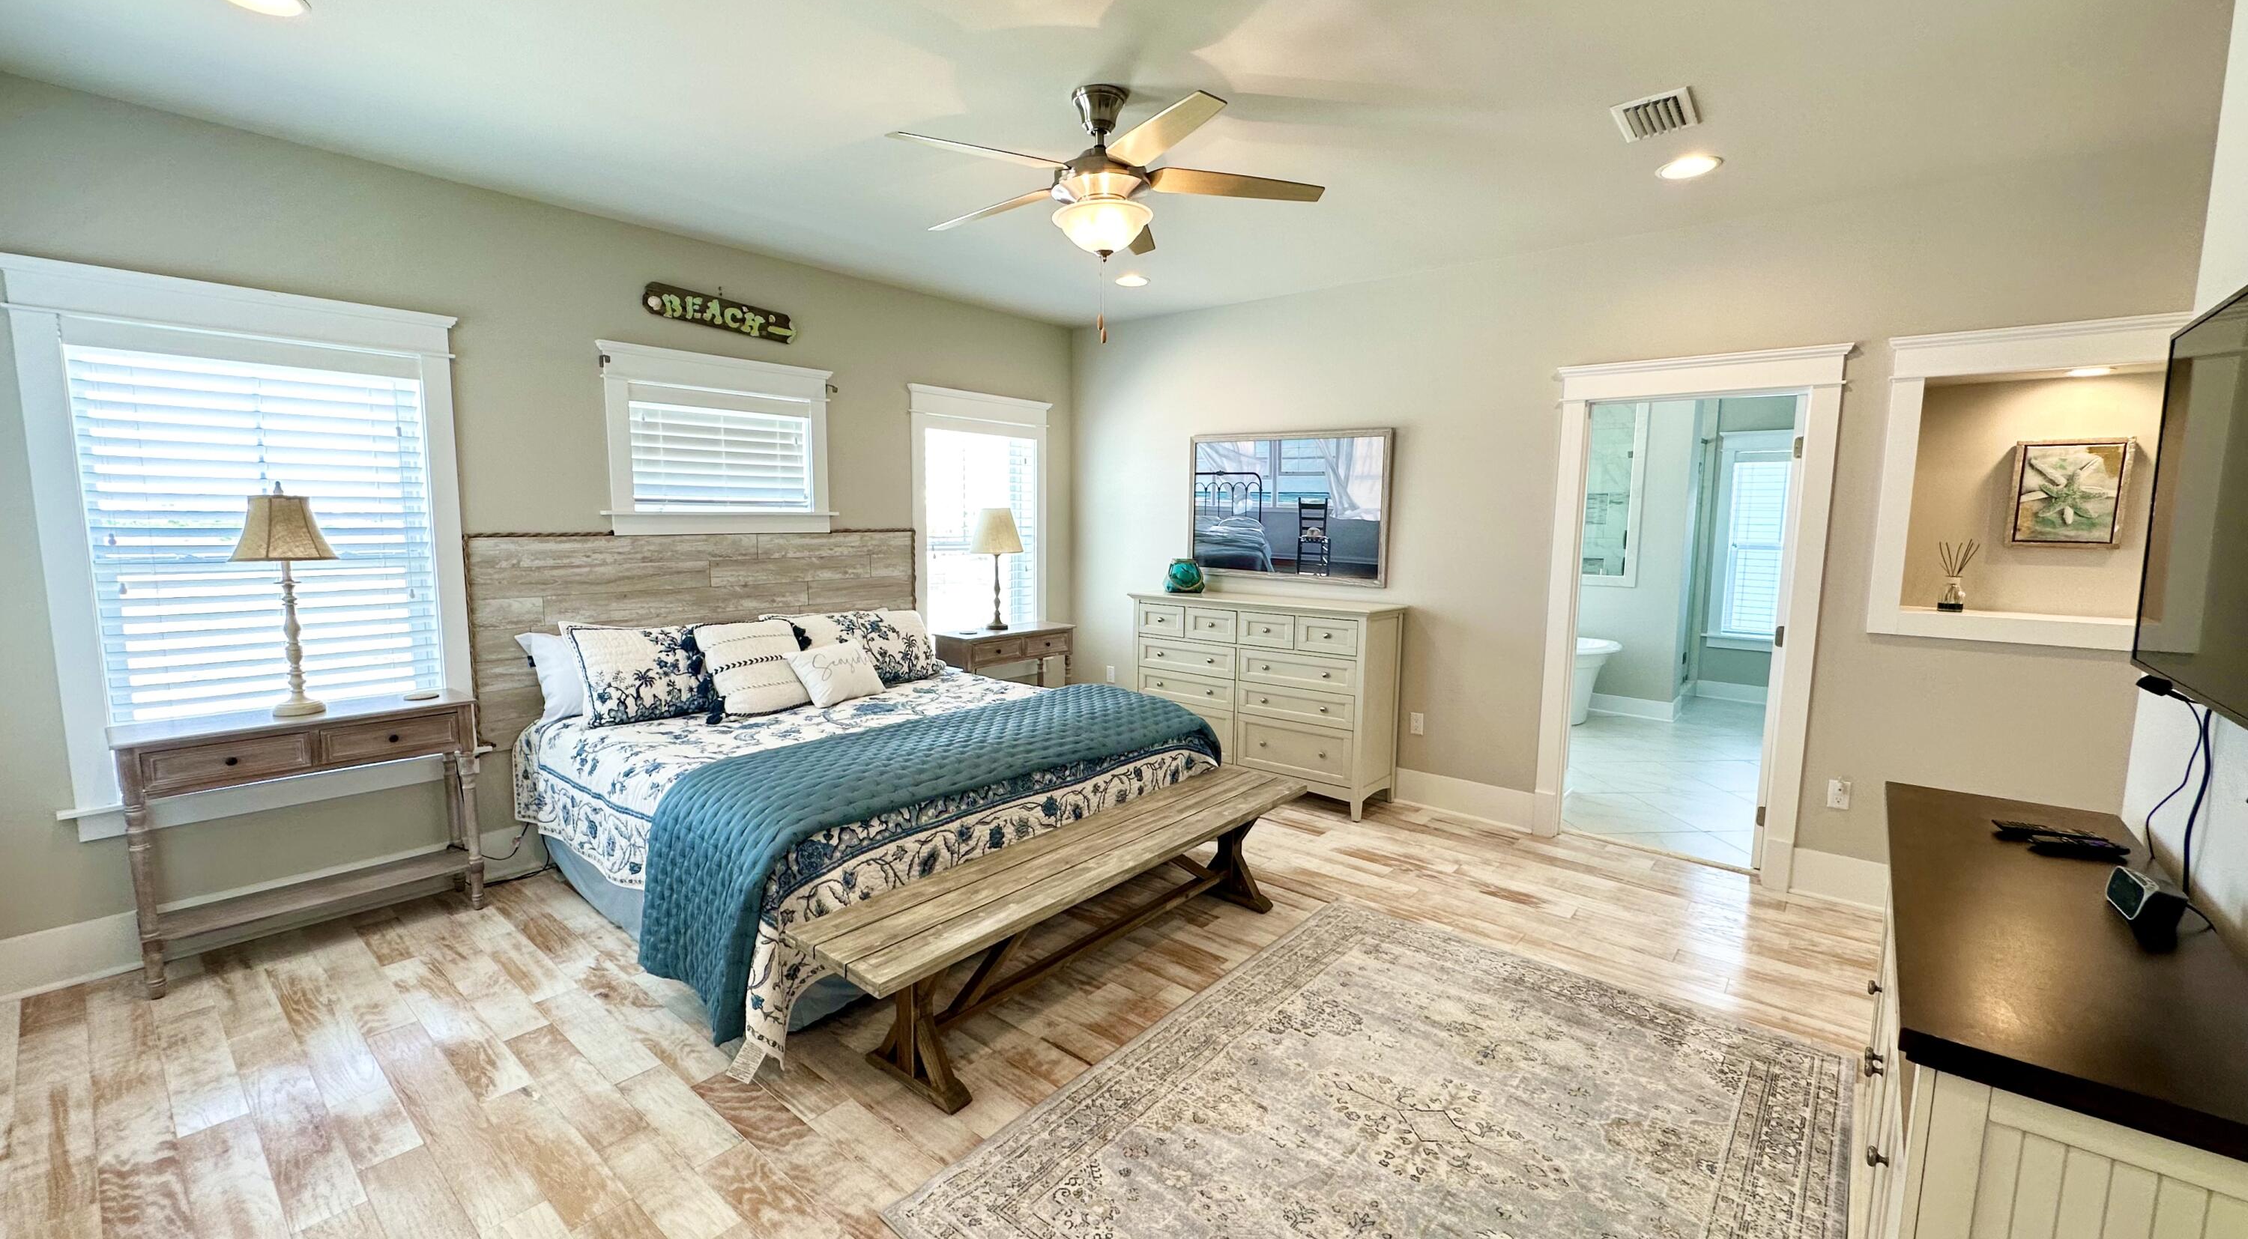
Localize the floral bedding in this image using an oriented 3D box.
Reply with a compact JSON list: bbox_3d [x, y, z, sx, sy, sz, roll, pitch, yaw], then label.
[{"bbox_3d":[-1.004,0.706,3.816,2.050,0.635,2.170,6,9,39],"label":"floral bedding"}]

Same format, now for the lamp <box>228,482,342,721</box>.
[{"bbox_3d":[-2.846,-0.065,3.102,0.280,0.780,0.280,6,9,40],"label":"lamp"}]

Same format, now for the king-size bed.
[{"bbox_3d":[-1.084,0.365,3.786,2.185,1.405,2.145,6,9,40],"label":"king-size bed"}]

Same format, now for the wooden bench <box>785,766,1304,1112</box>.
[{"bbox_3d":[-0.069,0.955,3.011,0.390,0.440,2.050,6,9,39],"label":"wooden bench"}]

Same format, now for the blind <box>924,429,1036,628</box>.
[{"bbox_3d":[-0.876,-0.456,5.659,0.060,1.485,0.900,6,9,40],"label":"blind"}]

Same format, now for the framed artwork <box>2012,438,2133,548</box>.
[{"bbox_3d":[3.499,-0.464,3.372,0.302,0.393,0.040,6,9,39],"label":"framed artwork"}]

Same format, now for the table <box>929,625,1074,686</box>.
[{"bbox_3d":[-0.719,0.460,5.585,0.330,0.790,0.880,6,9,39],"label":"table"}]

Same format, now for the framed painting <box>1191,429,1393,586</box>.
[{"bbox_3d":[0.895,-0.629,5.112,1.275,0.818,0.038,6,9,40],"label":"framed painting"}]

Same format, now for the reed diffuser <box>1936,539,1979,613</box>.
[{"bbox_3d":[3.068,-0.154,3.355,0.110,0.265,0.105,6,9,40],"label":"reed diffuser"}]

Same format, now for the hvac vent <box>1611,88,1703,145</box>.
[{"bbox_3d":[1.646,-1.552,2.813,0.206,0.018,0.305,6,9,40],"label":"hvac vent"}]

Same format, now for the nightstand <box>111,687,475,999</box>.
[{"bbox_3d":[-2.806,0.720,3.156,0.330,0.793,0.901,6,9,39],"label":"nightstand"}]

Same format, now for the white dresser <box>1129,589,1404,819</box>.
[{"bbox_3d":[0.743,0.420,5.066,1.505,1.040,0.450,6,9,40],"label":"white dresser"}]

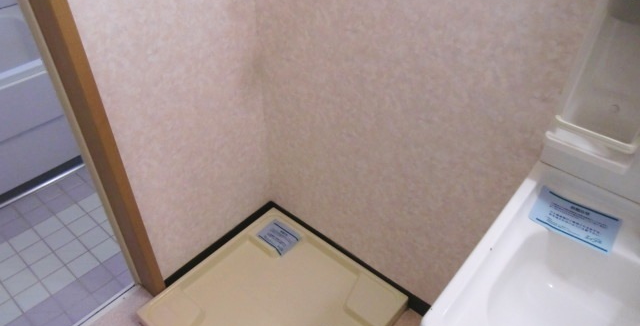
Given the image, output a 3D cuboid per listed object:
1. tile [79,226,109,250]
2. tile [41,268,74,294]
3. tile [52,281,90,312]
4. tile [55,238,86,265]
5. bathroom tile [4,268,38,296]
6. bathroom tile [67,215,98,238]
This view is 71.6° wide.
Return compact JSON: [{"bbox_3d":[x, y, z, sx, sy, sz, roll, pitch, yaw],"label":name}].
[{"bbox_3d":[-0.945,0.316,1.861,0.092,0.009,0.092,30,47,29],"label":"tile"},{"bbox_3d":[-0.989,0.449,1.685,0.094,0.010,0.092,29,47,30],"label":"tile"},{"bbox_3d":[-0.940,0.503,1.681,0.098,0.010,0.098,30,48,29],"label":"tile"},{"bbox_3d":[-1.027,0.369,1.837,0.098,0.010,0.098,30,48,29],"label":"tile"},{"bbox_3d":[-1.135,0.455,1.688,0.092,0.009,0.092,30,47,29],"label":"bathroom tile"},{"bbox_3d":[-1.038,0.277,1.945,0.098,0.010,0.098,30,48,29],"label":"bathroom tile"}]

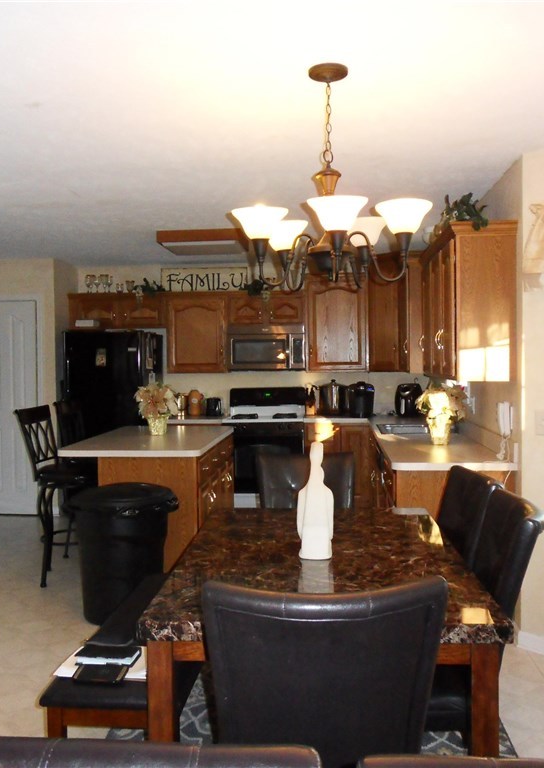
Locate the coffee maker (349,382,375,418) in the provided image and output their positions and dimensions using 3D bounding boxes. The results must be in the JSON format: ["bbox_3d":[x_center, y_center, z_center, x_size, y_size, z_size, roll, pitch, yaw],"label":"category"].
[{"bbox_3d":[0.868,0.154,6.886,0.250,0.340,0.300,0,2,5],"label":"coffee maker"}]

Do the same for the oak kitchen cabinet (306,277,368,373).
[{"bbox_3d":[0.641,-0.583,7.015,0.596,0.920,0.320,0,2,5],"label":"oak kitchen cabinet"}]

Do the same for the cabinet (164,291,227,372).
[{"bbox_3d":[-0.739,-0.515,7.178,0.625,0.790,0.335,0,2,5],"label":"cabinet"}]

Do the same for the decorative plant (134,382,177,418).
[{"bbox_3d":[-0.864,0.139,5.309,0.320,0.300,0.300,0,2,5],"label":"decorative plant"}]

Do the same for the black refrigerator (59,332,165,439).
[{"bbox_3d":[-1.539,0.377,6.963,0.733,1.720,0.780,0,2,5],"label":"black refrigerator"}]

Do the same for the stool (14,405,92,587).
[{"bbox_3d":[-1.420,0.739,4.740,0.460,1.130,0.440,0,2,7],"label":"stool"}]

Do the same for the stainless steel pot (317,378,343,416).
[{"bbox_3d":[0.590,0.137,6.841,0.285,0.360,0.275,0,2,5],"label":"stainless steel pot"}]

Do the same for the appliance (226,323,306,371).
[{"bbox_3d":[-0.034,-0.347,7.039,0.760,0.435,0.400,0,2,5],"label":"appliance"}]

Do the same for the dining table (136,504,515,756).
[{"bbox_3d":[0.169,0.979,2.628,0.990,0.760,1.500,0,2,2],"label":"dining table"}]

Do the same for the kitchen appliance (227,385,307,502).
[{"bbox_3d":[-0.056,0.654,7.065,0.765,1.190,0.690,0,2,5],"label":"kitchen appliance"}]

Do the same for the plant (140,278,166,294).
[{"bbox_3d":[-1.186,-0.956,7.108,0.270,0.180,0.210,0,2,5],"label":"plant"}]

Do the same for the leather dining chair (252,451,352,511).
[{"bbox_3d":[0.136,0.840,3.296,0.490,1.000,0.600,0,2,5],"label":"leather dining chair"}]

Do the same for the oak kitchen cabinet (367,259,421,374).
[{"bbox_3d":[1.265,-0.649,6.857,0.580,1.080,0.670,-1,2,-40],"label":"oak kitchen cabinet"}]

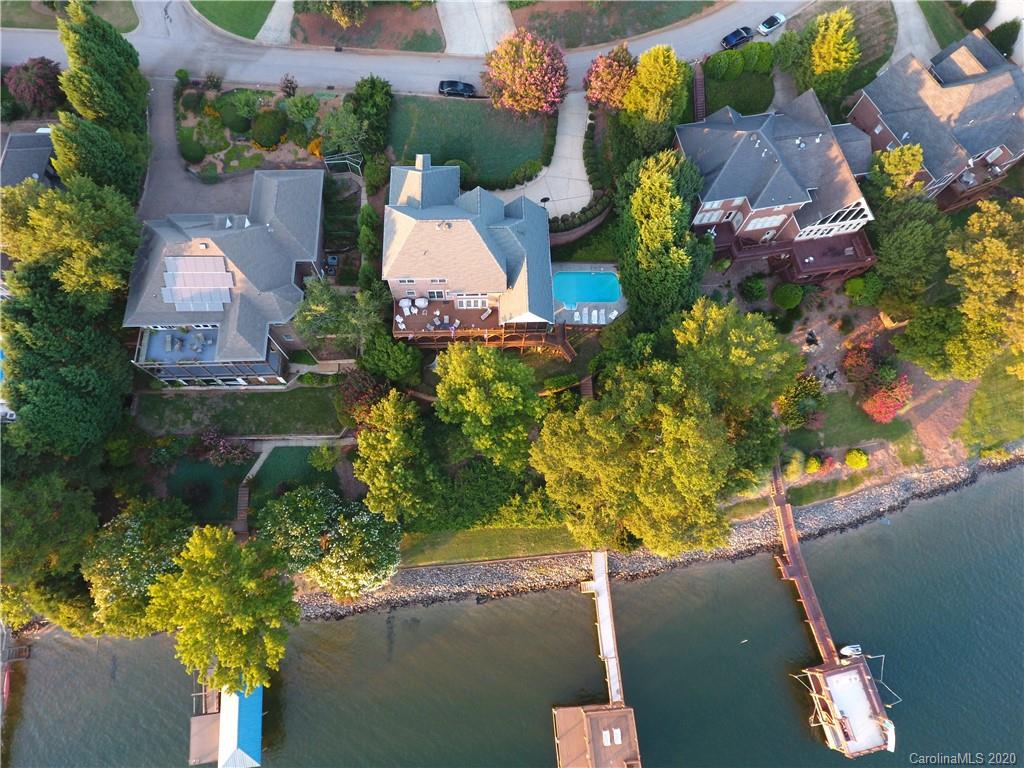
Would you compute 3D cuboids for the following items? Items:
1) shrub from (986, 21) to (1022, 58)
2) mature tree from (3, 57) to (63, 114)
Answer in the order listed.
[{"bbox_3d":[68.330,-48.040,82.300,3.300,4.200,3.800,1,70,-2],"label":"shrub"},{"bbox_3d":[-59.313,-36.803,73.701,6.300,6.000,7.200,0,70,0],"label":"mature tree"}]

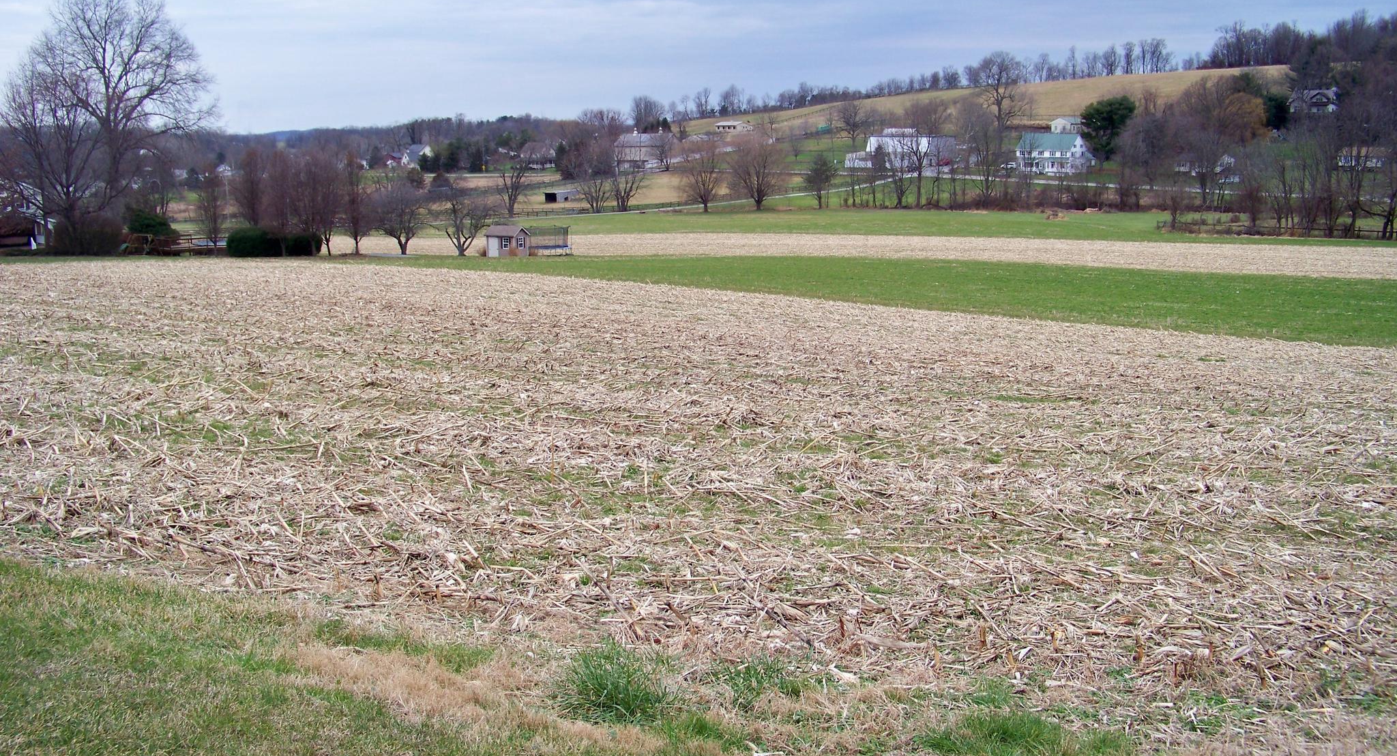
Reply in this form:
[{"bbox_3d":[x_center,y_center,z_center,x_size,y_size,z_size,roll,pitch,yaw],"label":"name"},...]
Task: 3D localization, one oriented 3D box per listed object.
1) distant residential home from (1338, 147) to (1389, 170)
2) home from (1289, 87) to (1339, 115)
[{"bbox_3d":[164.700,-54.360,330.000,12.800,5.600,8.500,6,11,32],"label":"distant residential home"},{"bbox_3d":[180.110,-80.870,389.320,11.300,8.130,8.500,9,13,44],"label":"home"}]

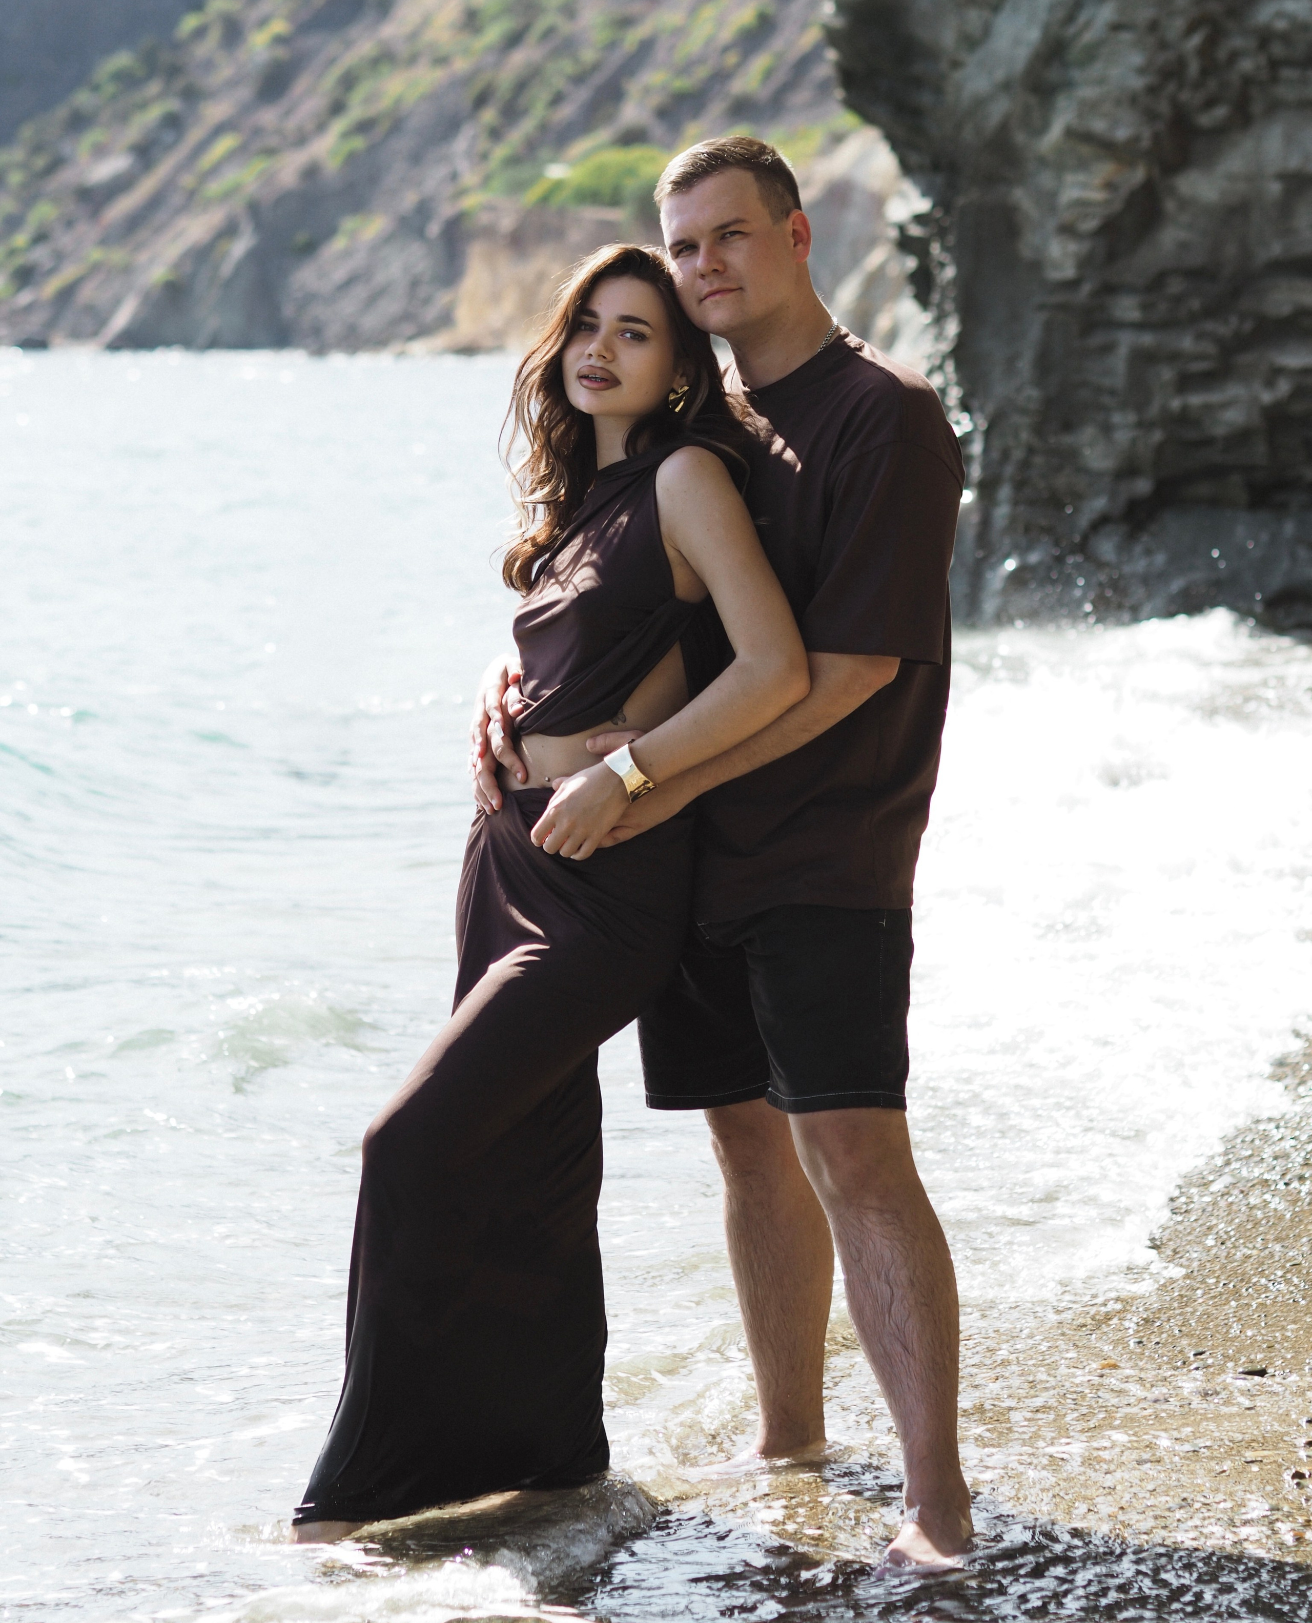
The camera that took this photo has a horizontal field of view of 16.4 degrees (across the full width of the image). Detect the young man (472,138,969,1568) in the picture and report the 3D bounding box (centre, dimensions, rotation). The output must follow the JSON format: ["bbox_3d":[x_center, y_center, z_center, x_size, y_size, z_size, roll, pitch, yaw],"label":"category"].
[{"bbox_3d":[0.115,0.041,5.838,0.520,1.785,0.540,-5,8,-40],"label":"young man"}]

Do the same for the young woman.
[{"bbox_3d":[-0.125,0.129,5.767,0.520,1.665,0.500,-6,8,-43],"label":"young woman"}]

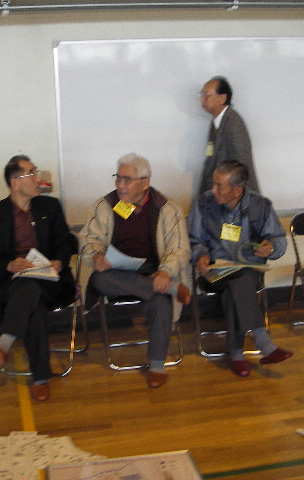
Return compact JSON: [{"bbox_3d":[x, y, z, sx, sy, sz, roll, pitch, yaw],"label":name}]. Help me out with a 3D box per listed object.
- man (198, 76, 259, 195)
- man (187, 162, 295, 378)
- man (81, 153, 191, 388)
[{"bbox_3d":[0.501,-0.225,4.624,0.460,1.690,0.500,-6,12,-16],"label":"man"},{"bbox_3d":[0.539,0.127,4.185,0.610,1.170,0.760,-2,11,2],"label":"man"},{"bbox_3d":[-0.069,0.144,4.037,0.630,1.245,0.740,-4,12,-6],"label":"man"}]

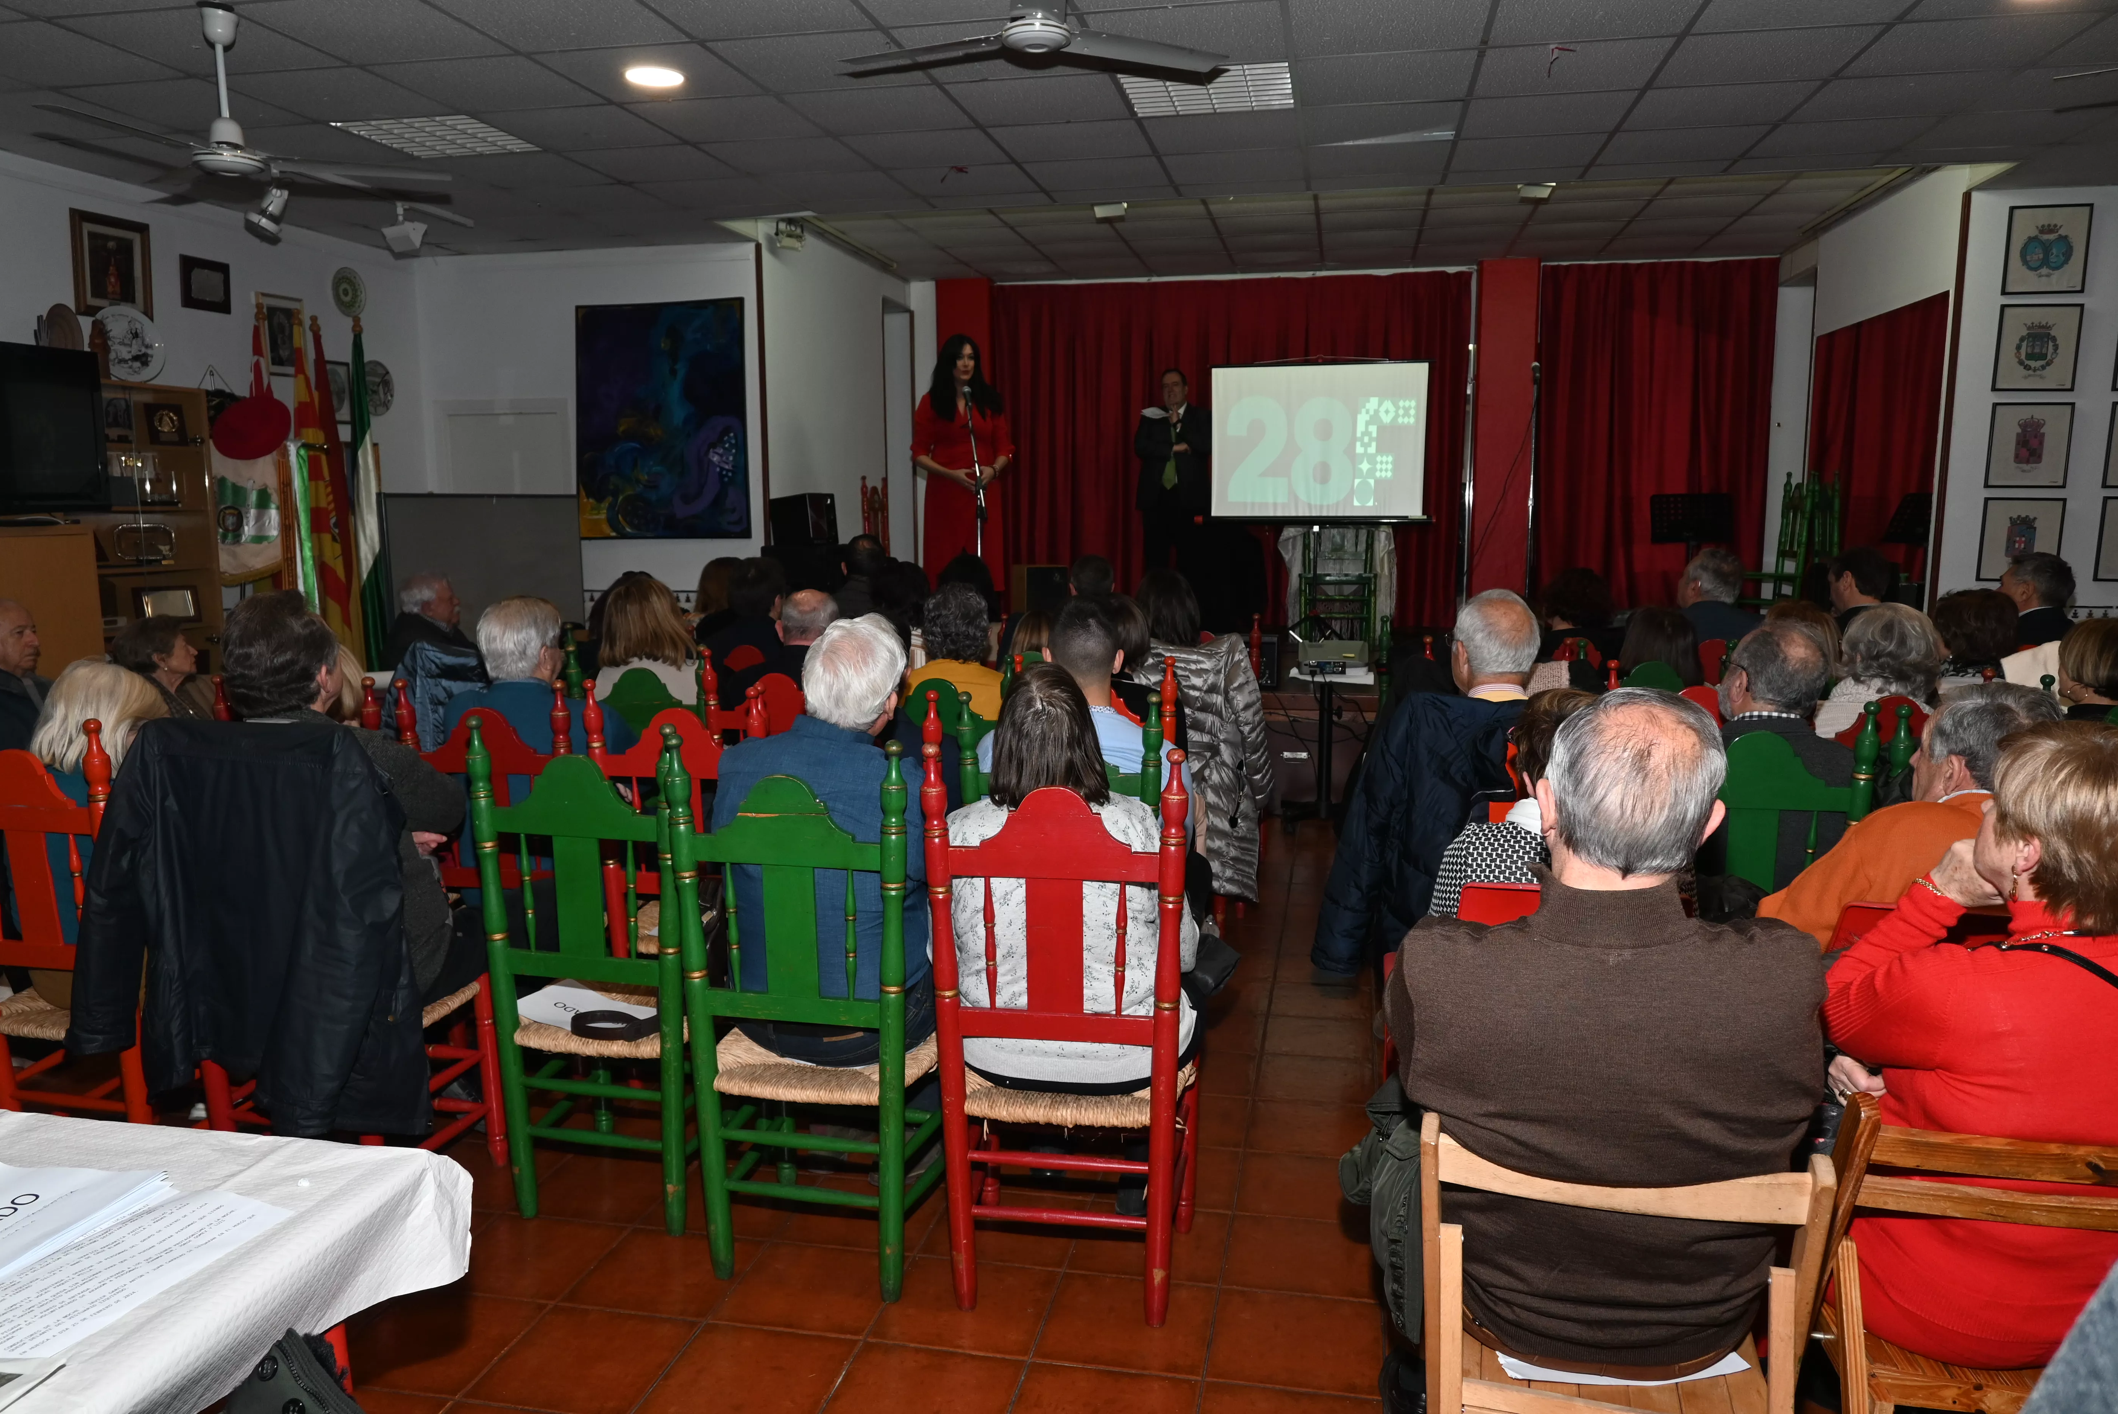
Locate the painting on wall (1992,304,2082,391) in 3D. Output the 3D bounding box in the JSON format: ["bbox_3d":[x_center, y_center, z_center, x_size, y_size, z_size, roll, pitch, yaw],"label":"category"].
[{"bbox_3d":[4.666,-1.710,6.739,0.350,0.400,0.025,1,9,11],"label":"painting on wall"}]

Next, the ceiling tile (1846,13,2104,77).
[{"bbox_3d":[2.887,-2.118,4.518,0.590,0.020,0.590,1,8,11],"label":"ceiling tile"}]

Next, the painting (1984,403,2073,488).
[{"bbox_3d":[4.606,-1.239,6.706,0.345,0.392,0.020,1,8,11],"label":"painting"}]

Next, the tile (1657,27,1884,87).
[{"bbox_3d":[2.318,-2.156,4.674,0.600,0.020,0.595,1,8,11],"label":"tile"}]

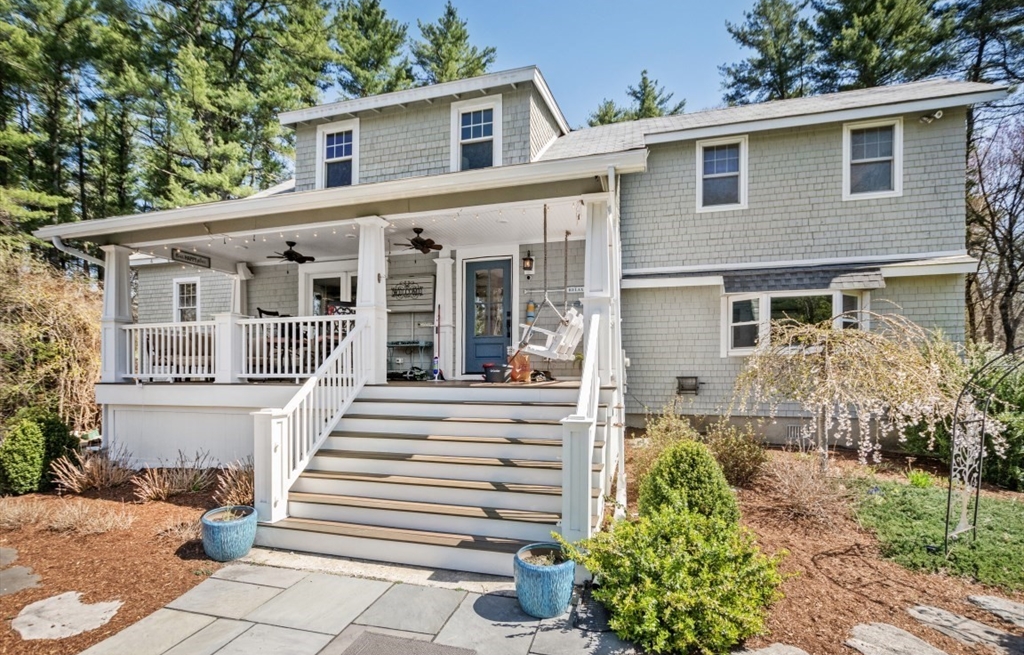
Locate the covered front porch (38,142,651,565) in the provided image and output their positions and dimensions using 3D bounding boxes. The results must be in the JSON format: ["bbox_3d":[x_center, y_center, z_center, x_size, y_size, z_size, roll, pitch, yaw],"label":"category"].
[{"bbox_3d":[-2.880,0.381,6.454,9.400,4.150,3.950,-1,-3,15],"label":"covered front porch"}]

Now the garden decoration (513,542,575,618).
[{"bbox_3d":[0.243,1.864,3.150,0.455,0.390,0.455,0,-3,4],"label":"garden decoration"}]

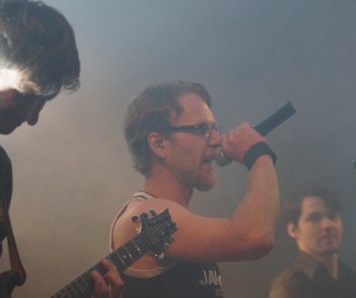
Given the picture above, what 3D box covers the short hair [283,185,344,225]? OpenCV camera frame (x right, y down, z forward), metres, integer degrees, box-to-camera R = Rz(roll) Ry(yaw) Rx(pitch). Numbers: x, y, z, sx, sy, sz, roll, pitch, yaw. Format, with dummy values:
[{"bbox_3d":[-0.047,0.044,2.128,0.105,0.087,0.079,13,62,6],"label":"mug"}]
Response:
[{"bbox_3d":[0.454,0.203,7.500,0.180,0.175,0.205,2,-7,-30],"label":"short hair"}]

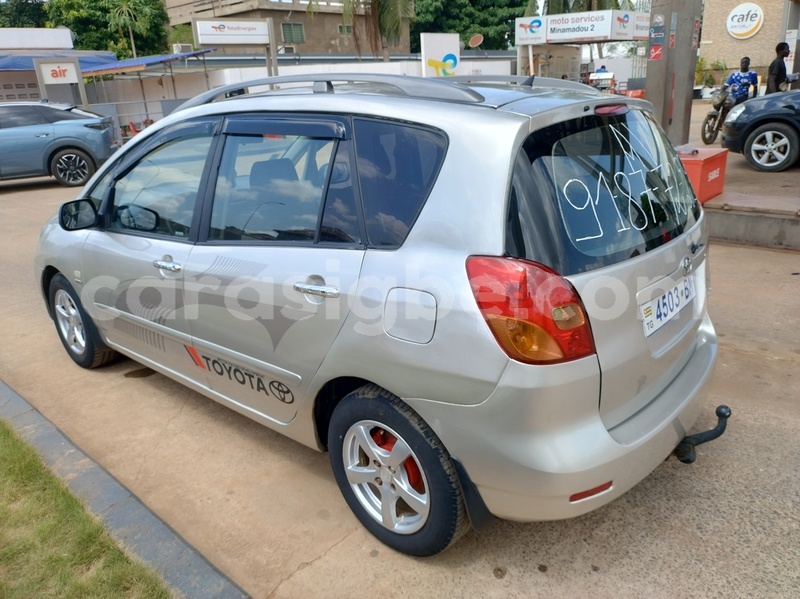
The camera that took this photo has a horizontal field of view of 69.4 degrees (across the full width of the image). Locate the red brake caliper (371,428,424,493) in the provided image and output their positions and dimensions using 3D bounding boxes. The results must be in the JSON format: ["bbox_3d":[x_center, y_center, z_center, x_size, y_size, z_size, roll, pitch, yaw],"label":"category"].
[{"bbox_3d":[-0.002,0.550,2.062,0.200,0.170,0.080,14,25,38],"label":"red brake caliper"}]

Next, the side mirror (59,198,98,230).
[{"bbox_3d":[-1.544,-0.413,2.767,0.110,0.145,0.180,14,25,38],"label":"side mirror"}]

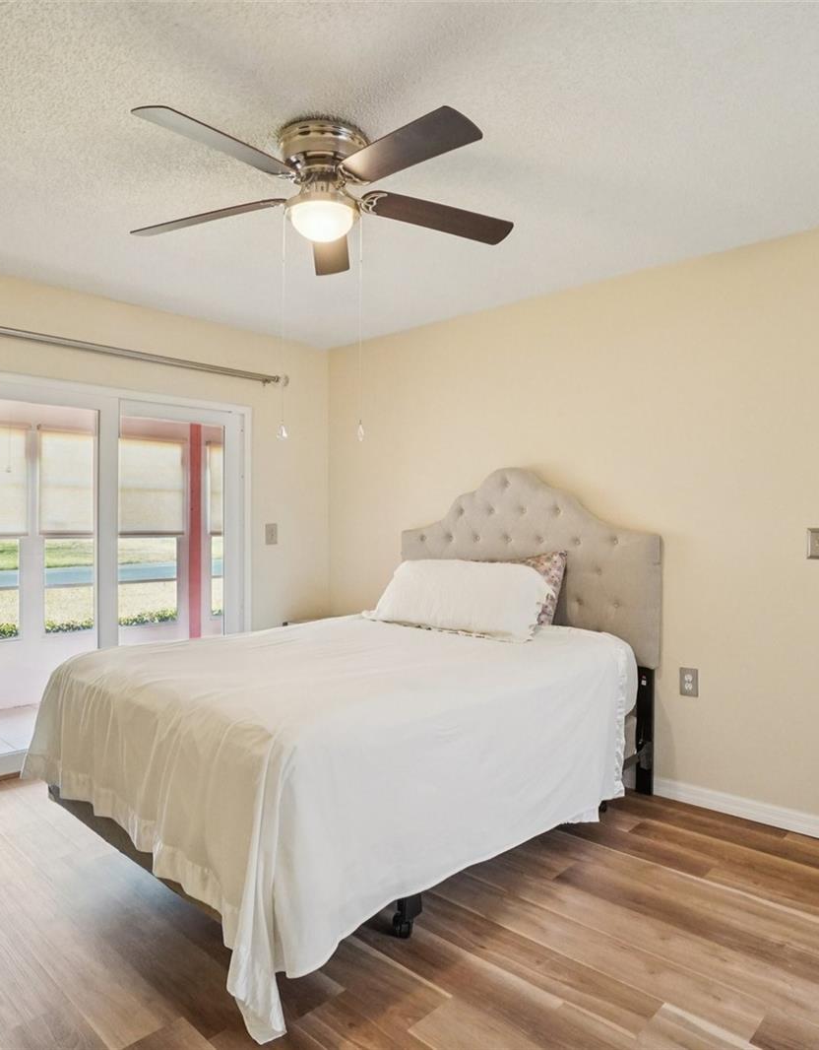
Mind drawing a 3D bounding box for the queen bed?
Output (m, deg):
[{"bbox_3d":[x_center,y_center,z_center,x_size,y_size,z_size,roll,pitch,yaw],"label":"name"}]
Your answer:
[{"bbox_3d":[-0.155,0.477,2.764,1.618,1.509,2.150,2,2,43],"label":"queen bed"}]

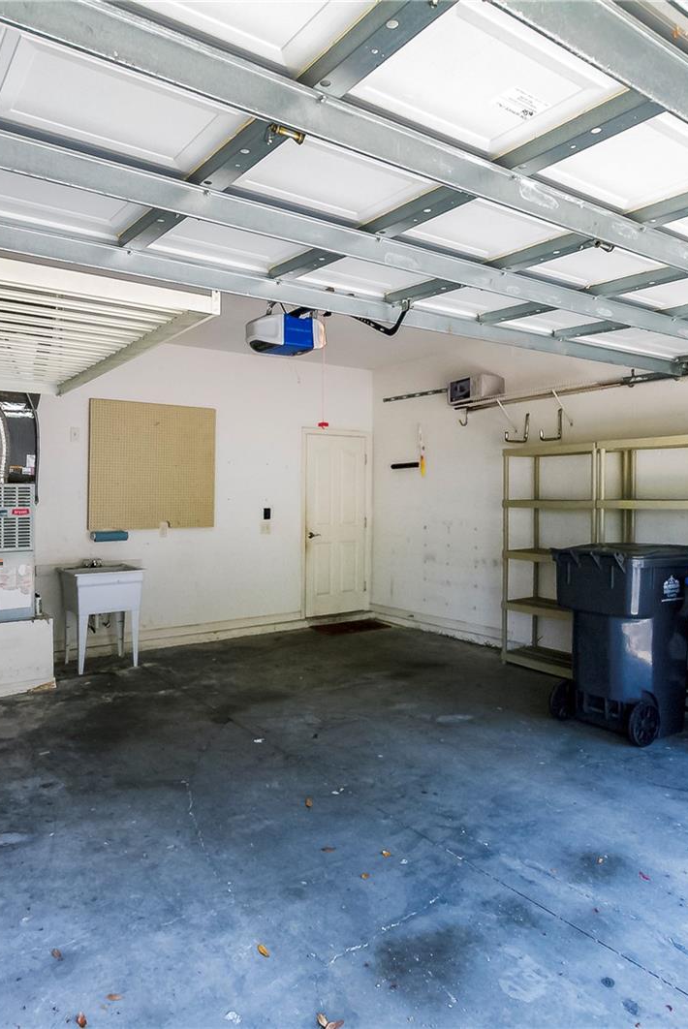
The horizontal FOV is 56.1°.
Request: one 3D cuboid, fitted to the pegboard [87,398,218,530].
[{"bbox_3d":[-1.799,-0.459,6.171,1.225,1.205,0.045,0,1,-38],"label":"pegboard"}]

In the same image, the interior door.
[{"bbox_3d":[-0.085,0.130,7.551,0.880,2.060,0.050,0,1,-38],"label":"interior door"}]

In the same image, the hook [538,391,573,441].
[{"bbox_3d":[1.824,-0.840,5.537,0.280,0.410,0.150,-1,2,-38],"label":"hook"}]

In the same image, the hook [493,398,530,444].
[{"bbox_3d":[1.546,-0.852,5.897,0.280,0.410,0.160,-1,2,-38],"label":"hook"}]

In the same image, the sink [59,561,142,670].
[{"bbox_3d":[-2.097,0.863,5.519,0.565,0.840,0.650,0,1,-38],"label":"sink"}]

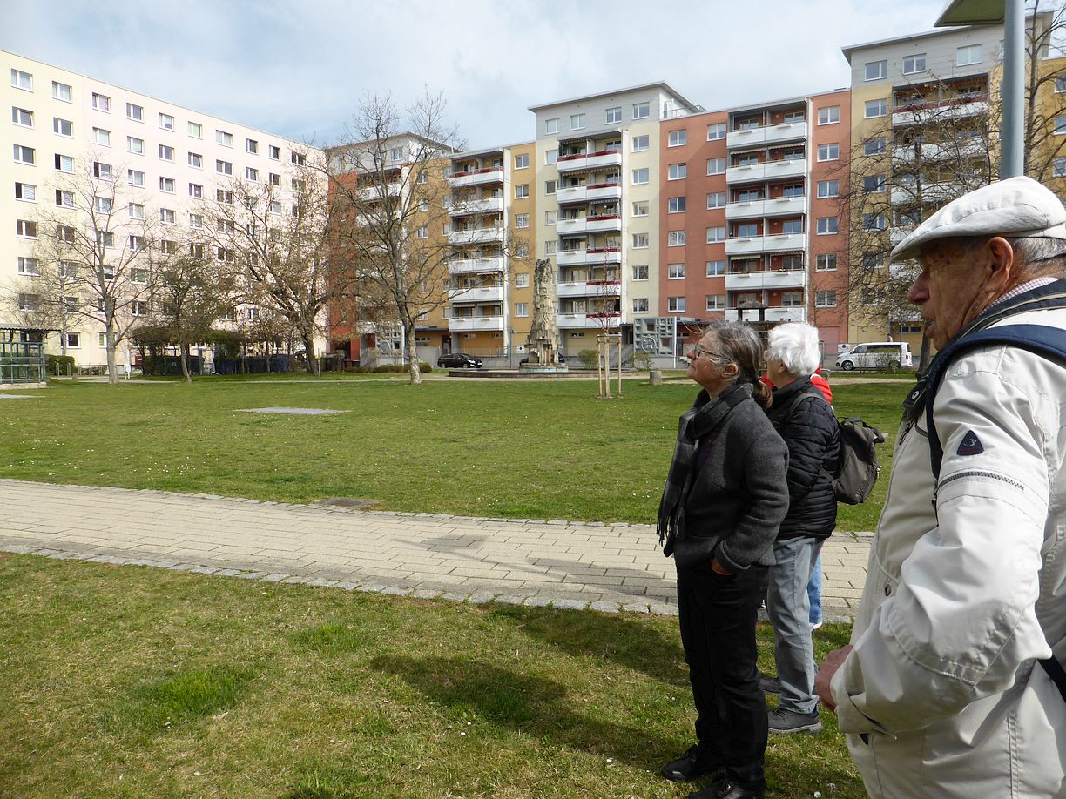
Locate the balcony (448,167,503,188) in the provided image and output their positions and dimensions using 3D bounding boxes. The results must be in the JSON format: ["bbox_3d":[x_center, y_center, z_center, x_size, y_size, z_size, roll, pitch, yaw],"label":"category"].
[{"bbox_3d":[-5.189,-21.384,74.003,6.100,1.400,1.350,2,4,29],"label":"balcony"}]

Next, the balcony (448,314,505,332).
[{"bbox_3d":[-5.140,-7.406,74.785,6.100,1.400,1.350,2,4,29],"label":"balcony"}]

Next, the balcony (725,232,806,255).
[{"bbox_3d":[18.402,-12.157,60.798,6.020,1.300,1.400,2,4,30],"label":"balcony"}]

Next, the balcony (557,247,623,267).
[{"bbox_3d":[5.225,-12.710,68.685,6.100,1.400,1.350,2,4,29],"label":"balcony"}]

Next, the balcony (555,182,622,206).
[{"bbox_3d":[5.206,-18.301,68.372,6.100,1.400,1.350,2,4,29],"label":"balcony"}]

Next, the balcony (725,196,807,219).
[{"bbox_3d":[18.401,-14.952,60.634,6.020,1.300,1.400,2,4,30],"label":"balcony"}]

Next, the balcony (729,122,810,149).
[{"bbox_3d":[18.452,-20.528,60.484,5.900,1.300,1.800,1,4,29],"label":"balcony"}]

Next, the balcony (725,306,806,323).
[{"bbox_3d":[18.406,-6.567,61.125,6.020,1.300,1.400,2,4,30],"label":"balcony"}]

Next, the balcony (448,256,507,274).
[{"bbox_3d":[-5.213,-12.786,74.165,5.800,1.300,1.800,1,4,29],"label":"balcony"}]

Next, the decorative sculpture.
[{"bbox_3d":[0.765,-5.721,52.000,2.750,7.610,2.750,1,4,29],"label":"decorative sculpture"}]

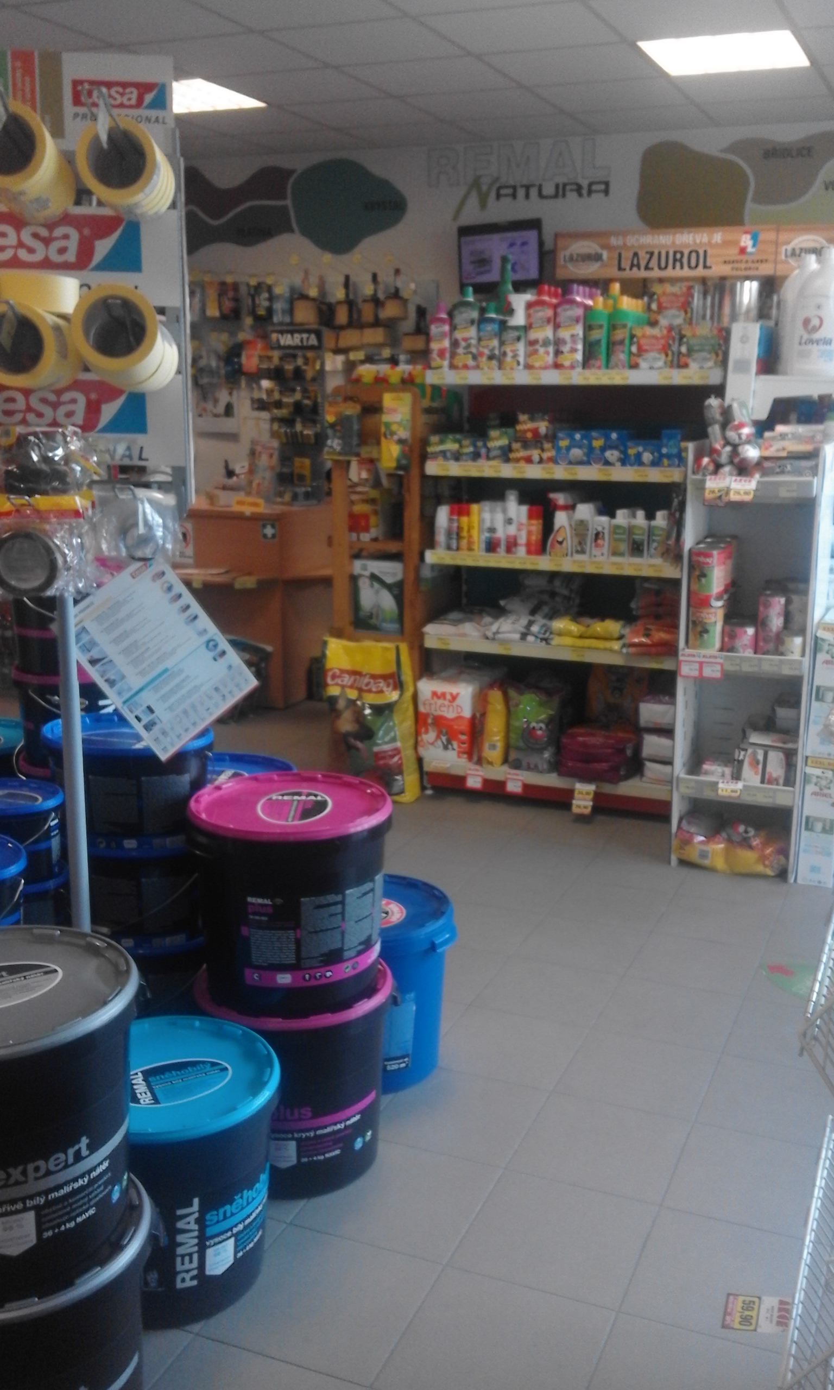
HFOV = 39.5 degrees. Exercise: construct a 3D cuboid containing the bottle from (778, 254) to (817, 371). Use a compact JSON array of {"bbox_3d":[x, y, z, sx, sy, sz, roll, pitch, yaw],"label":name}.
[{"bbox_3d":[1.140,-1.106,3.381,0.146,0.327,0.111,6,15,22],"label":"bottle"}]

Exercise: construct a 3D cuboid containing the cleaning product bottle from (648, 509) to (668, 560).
[{"bbox_3d":[0.789,-0.525,3.792,0.060,0.166,0.042,5,14,20],"label":"cleaning product bottle"}]

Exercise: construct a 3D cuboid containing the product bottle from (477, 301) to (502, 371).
[{"bbox_3d":[0.236,-1.192,3.866,0.068,0.213,0.050,6,15,22],"label":"product bottle"}]

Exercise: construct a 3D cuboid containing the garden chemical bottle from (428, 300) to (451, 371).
[{"bbox_3d":[0.074,-1.211,3.925,0.060,0.216,0.047,6,15,22],"label":"garden chemical bottle"}]

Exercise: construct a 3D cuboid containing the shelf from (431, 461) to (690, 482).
[{"bbox_3d":[0.556,-0.773,3.980,0.967,0.050,0.400,5,14,20],"label":"shelf"}]

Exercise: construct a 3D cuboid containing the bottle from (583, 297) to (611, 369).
[{"bbox_3d":[0.580,-1.168,3.746,0.078,0.230,0.066,5,14,20],"label":"bottle"}]

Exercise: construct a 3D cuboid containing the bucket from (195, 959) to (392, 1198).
[{"bbox_3d":[-0.233,0.708,2.235,0.367,0.372,0.367,1,14,0],"label":"bucket"}]

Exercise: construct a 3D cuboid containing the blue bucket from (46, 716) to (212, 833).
[{"bbox_3d":[-0.599,0.172,2.430,0.345,0.205,0.345,-1,14,-6],"label":"blue bucket"}]

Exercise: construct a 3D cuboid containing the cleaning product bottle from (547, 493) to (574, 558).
[{"bbox_3d":[0.479,-0.566,3.904,0.080,0.211,0.050,4,15,12],"label":"cleaning product bottle"}]

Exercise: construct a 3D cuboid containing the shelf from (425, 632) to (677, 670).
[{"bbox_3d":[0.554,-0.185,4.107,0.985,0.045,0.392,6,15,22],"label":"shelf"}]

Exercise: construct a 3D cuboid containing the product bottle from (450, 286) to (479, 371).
[{"bbox_3d":[0.158,-1.228,3.890,0.092,0.274,0.070,5,14,20],"label":"product bottle"}]

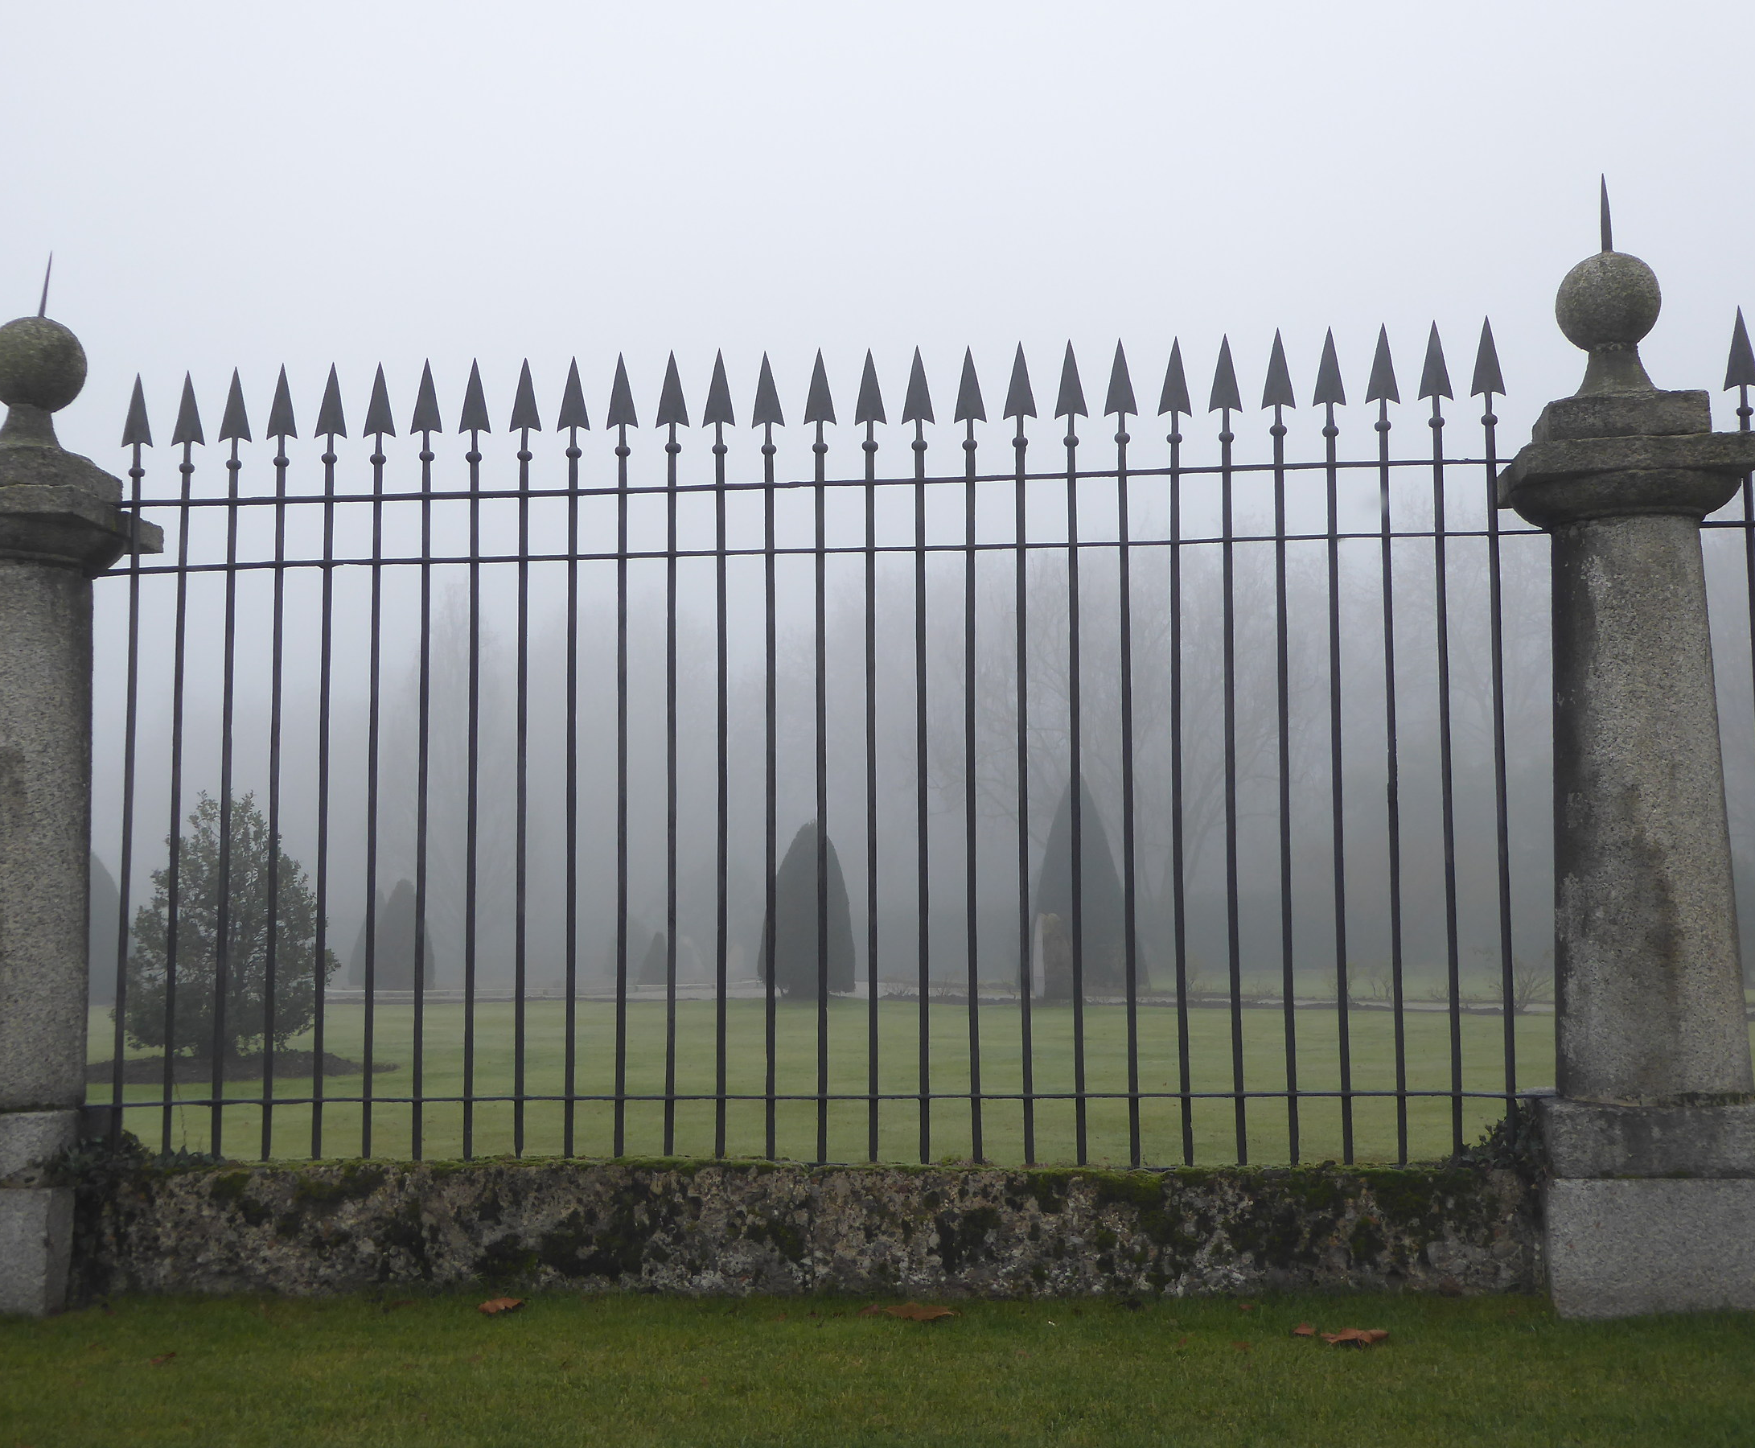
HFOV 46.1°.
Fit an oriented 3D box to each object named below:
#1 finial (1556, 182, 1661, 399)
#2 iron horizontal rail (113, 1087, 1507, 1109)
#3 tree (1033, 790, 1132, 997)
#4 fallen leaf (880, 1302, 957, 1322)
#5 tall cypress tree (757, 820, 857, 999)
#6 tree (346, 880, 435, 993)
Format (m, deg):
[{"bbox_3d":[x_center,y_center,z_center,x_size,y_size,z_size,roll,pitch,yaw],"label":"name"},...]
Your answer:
[{"bbox_3d":[2.260,-1.358,6.386,0.308,0.698,0.308,-1,-5,5],"label":"finial"},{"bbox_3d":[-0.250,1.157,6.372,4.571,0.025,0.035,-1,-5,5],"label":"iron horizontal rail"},{"bbox_3d":[3.184,2.444,31.647,1.902,3.298,1.902,0,-5,0],"label":"tree"},{"bbox_3d":[0.121,1.660,5.831,0.209,0.035,0.150,0,-5,0],"label":"fallen leaf"},{"bbox_3d":[-1.012,2.660,29.770,1.442,2.557,1.442,0,-5,0],"label":"tall cypress tree"},{"bbox_3d":[-7.568,3.336,32.682,1.200,1.771,1.200,0,-5,0],"label":"tree"}]

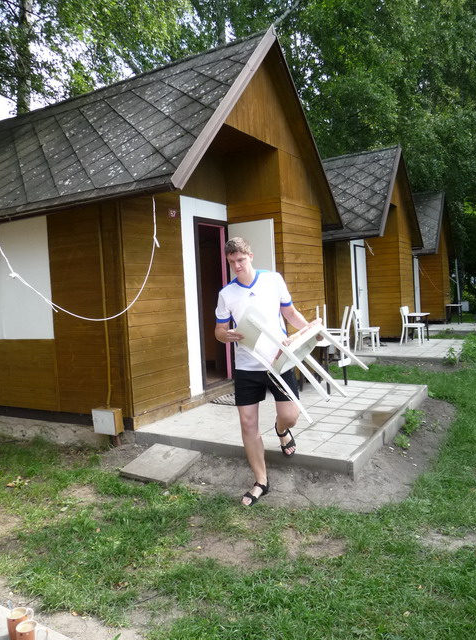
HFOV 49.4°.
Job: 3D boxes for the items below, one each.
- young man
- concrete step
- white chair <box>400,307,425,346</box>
[{"bbox_3d":[0.190,0.335,3.860,0.620,1.830,0.550,-2,3,18],"label":"young man"},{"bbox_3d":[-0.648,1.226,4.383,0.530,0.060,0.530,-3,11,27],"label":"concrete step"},{"bbox_3d":[3.790,0.115,11.250,0.450,0.830,0.410,-1,4,35],"label":"white chair"}]

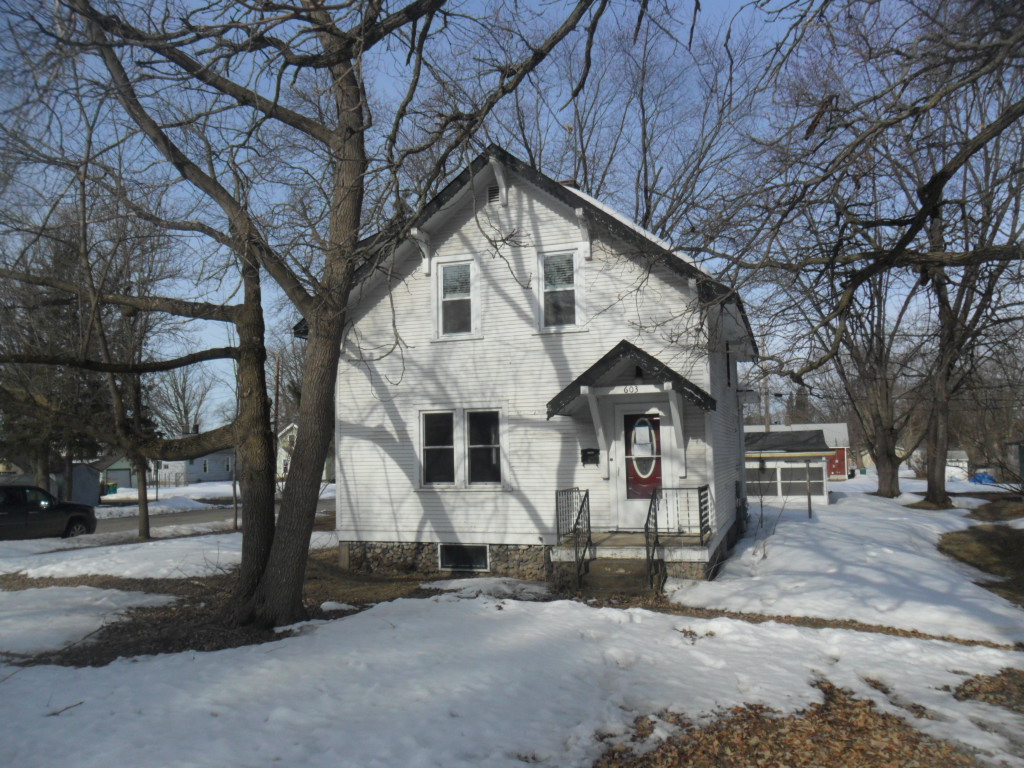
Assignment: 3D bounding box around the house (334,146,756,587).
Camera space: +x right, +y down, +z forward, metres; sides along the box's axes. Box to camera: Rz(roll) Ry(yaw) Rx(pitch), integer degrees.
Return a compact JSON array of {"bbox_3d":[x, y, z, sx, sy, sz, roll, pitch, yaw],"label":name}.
[{"bbox_3d":[1.183,-0.105,17.782,7.900,7.600,10.200,-3,-5,19],"label":"house"}]

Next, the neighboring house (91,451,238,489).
[{"bbox_3d":[-35.451,7.900,80.905,7.500,4.600,15.500,-3,-5,19],"label":"neighboring house"}]

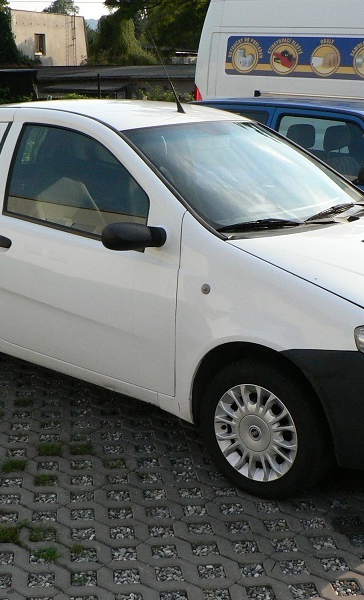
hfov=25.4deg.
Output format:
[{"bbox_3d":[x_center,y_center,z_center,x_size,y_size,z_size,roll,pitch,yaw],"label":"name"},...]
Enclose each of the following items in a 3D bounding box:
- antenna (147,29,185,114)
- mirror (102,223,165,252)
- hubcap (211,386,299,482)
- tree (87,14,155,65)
[{"bbox_3d":[-0.086,-1.135,4.043,0.050,0.470,0.030,-25,-6,41],"label":"antenna"},{"bbox_3d":[-0.193,-0.257,3.181,0.160,0.125,0.250,13,19,38],"label":"mirror"},{"bbox_3d":[0.281,0.513,3.109,0.387,0.387,0.055,13,19,38],"label":"hubcap"},{"bbox_3d":[-3.498,-13.332,45.994,4.602,5.492,4.393,0,15,-4],"label":"tree"}]

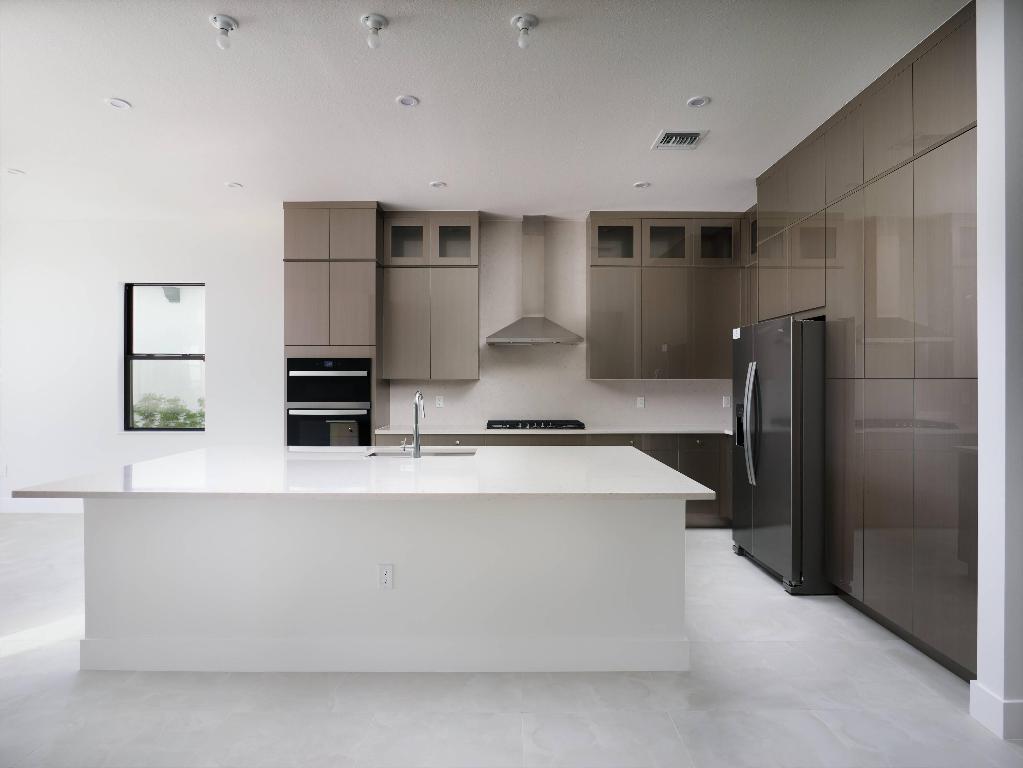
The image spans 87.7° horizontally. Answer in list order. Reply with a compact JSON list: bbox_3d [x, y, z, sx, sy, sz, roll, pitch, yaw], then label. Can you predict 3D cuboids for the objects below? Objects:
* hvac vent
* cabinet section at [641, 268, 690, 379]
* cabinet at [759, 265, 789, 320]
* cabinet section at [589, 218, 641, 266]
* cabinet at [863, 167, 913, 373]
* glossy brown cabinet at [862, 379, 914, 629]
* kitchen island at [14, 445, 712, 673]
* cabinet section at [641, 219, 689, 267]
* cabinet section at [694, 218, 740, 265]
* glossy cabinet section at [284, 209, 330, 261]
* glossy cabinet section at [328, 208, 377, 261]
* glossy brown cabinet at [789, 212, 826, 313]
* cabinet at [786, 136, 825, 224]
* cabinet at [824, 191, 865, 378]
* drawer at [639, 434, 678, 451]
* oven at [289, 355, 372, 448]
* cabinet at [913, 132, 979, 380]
[{"bbox_3d":[1.167,-1.657,3.634,0.328,0.025,0.310,0,1,0],"label":"hvac vent"},{"bbox_3d":[1.513,-0.587,5.336,0.495,1.082,0.330,0,1,0],"label":"cabinet section"},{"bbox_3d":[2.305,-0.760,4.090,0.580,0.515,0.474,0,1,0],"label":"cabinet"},{"bbox_3d":[1.011,-1.376,5.326,0.501,0.469,0.330,0,1,0],"label":"cabinet section"},{"bbox_3d":[2.301,-0.569,2.826,0.580,1.080,0.374,0,1,0],"label":"cabinet"},{"bbox_3d":[2.340,0.622,2.885,0.610,1.292,0.377,0,0,0],"label":"glossy brown cabinet"},{"bbox_3d":[-0.637,0.917,3.085,3.045,0.914,1.570,0,0,0],"label":"kitchen island"},{"bbox_3d":[1.498,-1.373,5.315,0.488,0.456,0.330,0,0,0],"label":"cabinet section"},{"bbox_3d":[1.997,-1.378,5.330,0.454,0.469,0.330,0,1,0],"label":"cabinet section"},{"bbox_3d":[-1.866,-1.370,5.162,0.404,0.468,0.610,0,1,0],"label":"glossy cabinet section"},{"bbox_3d":[-1.446,-1.371,5.164,0.432,0.468,0.610,0,1,0],"label":"glossy cabinet section"},{"bbox_3d":[2.304,-0.808,3.620,0.580,0.620,0.464,0,1,0],"label":"glossy brown cabinet"},{"bbox_3d":[2.340,-1.403,3.687,0.610,0.461,0.465,0,0,0],"label":"cabinet"},{"bbox_3d":[2.302,-0.573,3.202,0.580,1.080,0.378,0,1,0],"label":"cabinet"},{"bbox_3d":[1.338,0.532,5.051,0.338,0.145,0.500,0,1,0],"label":"drawer"},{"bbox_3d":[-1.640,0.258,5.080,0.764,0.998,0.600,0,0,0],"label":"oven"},{"bbox_3d":[2.299,-0.566,2.466,0.580,1.080,0.360,0,1,0],"label":"cabinet"}]

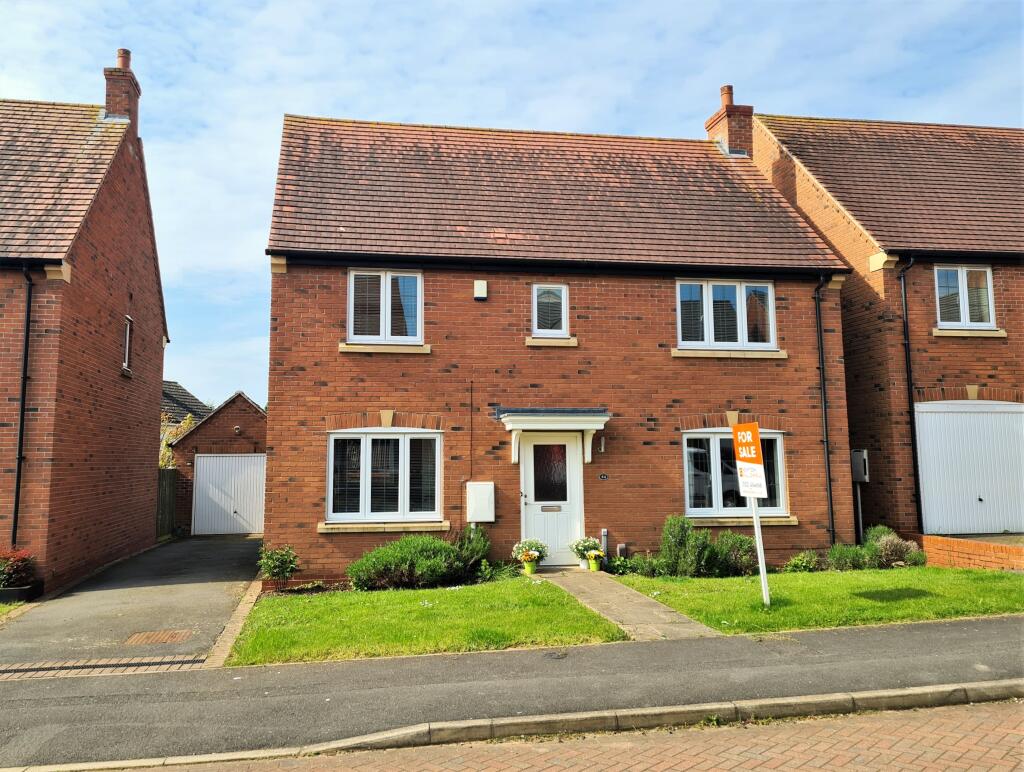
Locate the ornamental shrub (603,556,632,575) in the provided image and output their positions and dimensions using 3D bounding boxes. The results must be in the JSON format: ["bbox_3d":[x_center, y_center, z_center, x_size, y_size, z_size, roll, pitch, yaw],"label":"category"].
[{"bbox_3d":[1.593,2.692,11.587,0.430,0.260,0.380,1,-7,-8],"label":"ornamental shrub"}]

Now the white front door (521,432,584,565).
[{"bbox_3d":[0.642,1.774,12.068,1.032,2.069,0.100,0,-7,-7],"label":"white front door"}]

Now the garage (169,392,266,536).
[{"bbox_3d":[-7.640,2.320,23.031,3.300,3.758,5.700,1,-6,-9],"label":"garage"}]

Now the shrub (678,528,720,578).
[{"bbox_3d":[2.815,2.492,11.574,0.600,0.693,0.560,1,-6,-9],"label":"shrub"}]

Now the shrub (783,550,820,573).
[{"bbox_3d":[4.483,2.718,11.934,0.608,0.327,0.500,0,-7,-7],"label":"shrub"}]

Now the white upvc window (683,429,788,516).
[{"bbox_3d":[3.629,1.404,12.471,1.798,1.439,0.100,0,-7,-7],"label":"white upvc window"}]

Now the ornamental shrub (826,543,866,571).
[{"bbox_3d":[5.162,2.620,11.930,0.580,0.387,0.520,1,-6,-9],"label":"ornamental shrub"}]

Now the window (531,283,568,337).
[{"bbox_3d":[0.608,-1.216,12.325,0.612,0.862,0.100,1,-6,-9],"label":"window"}]

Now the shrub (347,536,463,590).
[{"bbox_3d":[-1.530,2.505,11.072,1.620,0.733,0.950,1,-6,-9],"label":"shrub"}]

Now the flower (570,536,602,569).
[{"bbox_3d":[1.105,2.503,11.441,0.460,0.440,0.440,1,-7,-8],"label":"flower"}]

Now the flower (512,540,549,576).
[{"bbox_3d":[0.266,2.469,11.123,0.520,0.460,0.480,1,-7,-8],"label":"flower"}]

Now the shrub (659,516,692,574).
[{"bbox_3d":[2.484,2.423,11.707,0.523,0.849,0.500,0,-7,-7],"label":"shrub"}]

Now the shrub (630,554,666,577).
[{"bbox_3d":[2.045,2.689,11.542,0.543,0.316,0.480,0,-7,-7],"label":"shrub"}]

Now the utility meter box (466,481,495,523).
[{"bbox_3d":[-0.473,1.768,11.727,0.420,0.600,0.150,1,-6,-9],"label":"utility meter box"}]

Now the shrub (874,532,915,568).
[{"bbox_3d":[6.023,2.590,12.135,0.660,0.545,0.600,0,-7,-7],"label":"shrub"}]

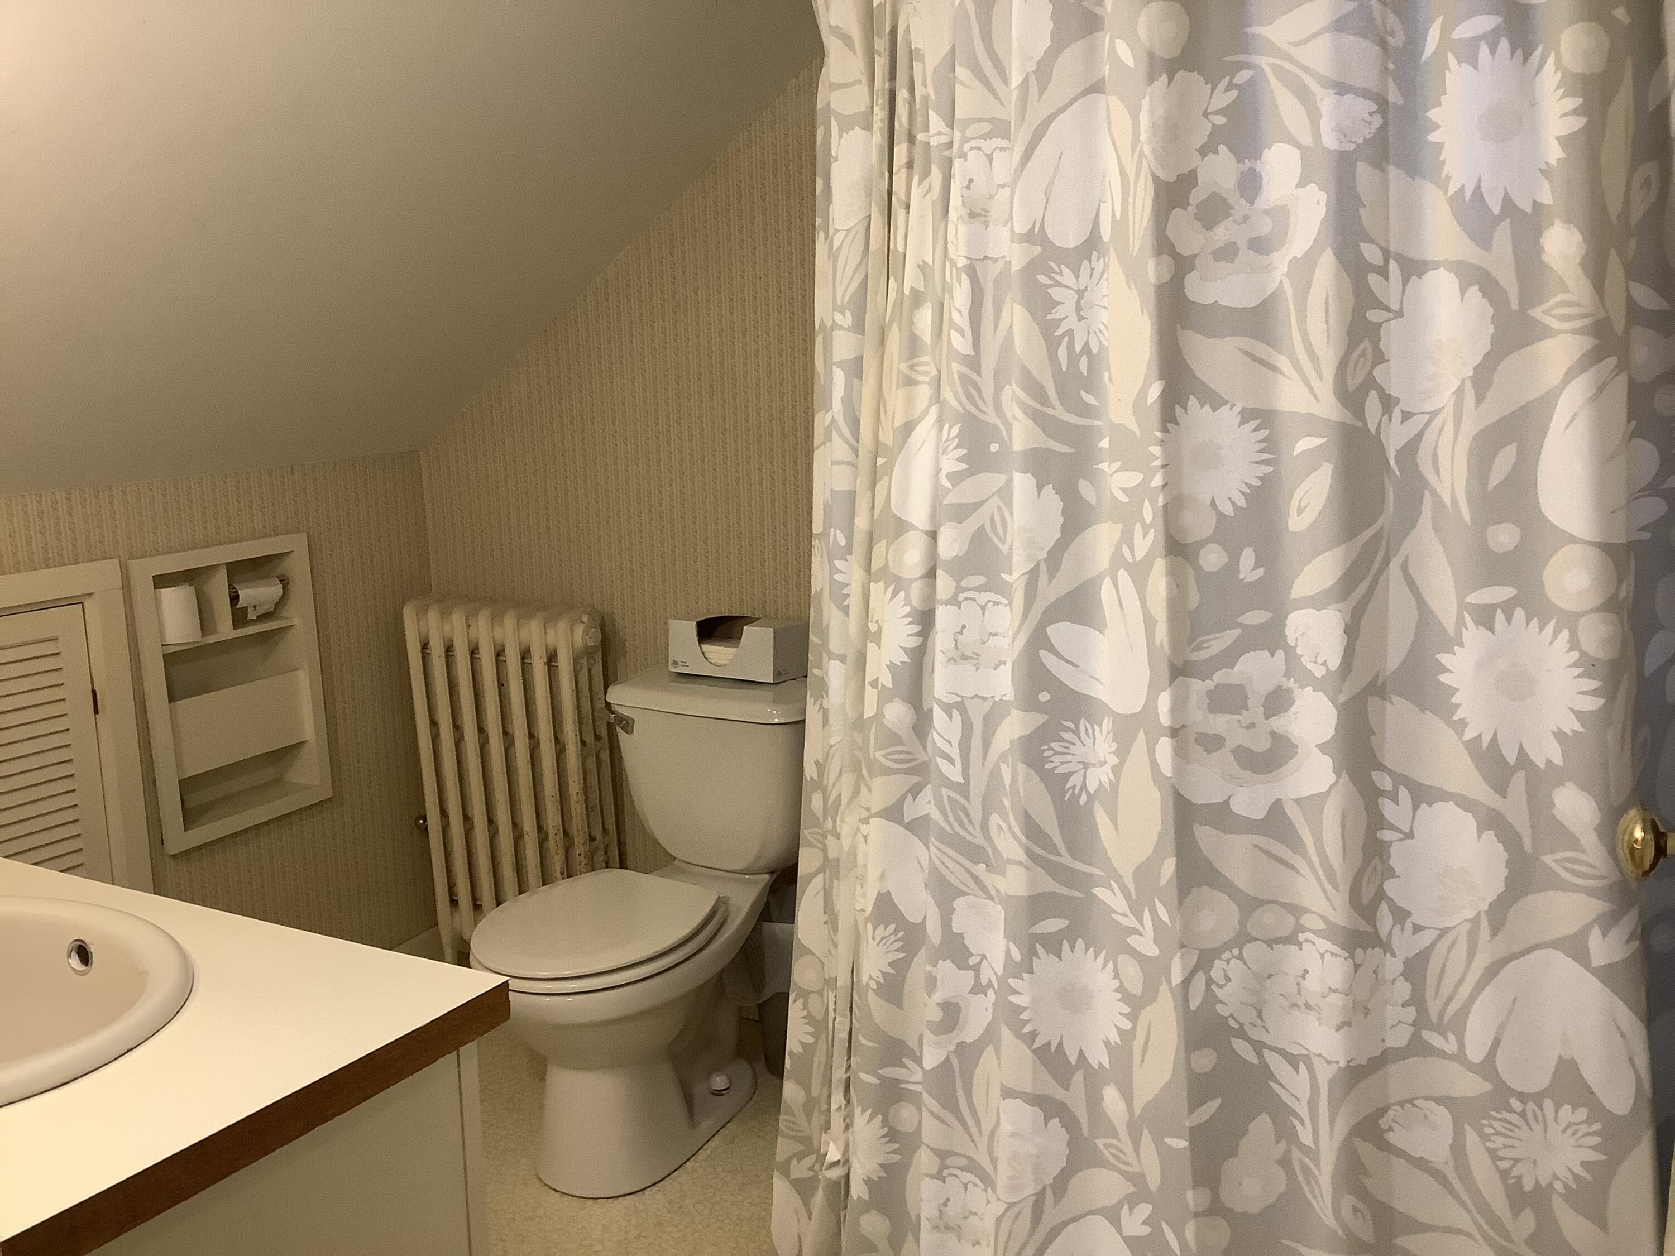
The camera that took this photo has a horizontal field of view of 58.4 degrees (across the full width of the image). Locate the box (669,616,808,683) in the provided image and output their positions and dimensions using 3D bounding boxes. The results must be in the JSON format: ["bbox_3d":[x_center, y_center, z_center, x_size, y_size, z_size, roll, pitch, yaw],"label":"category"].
[{"bbox_3d":[-0.178,0.036,2.768,0.230,0.097,0.122,5,11,31],"label":"box"}]

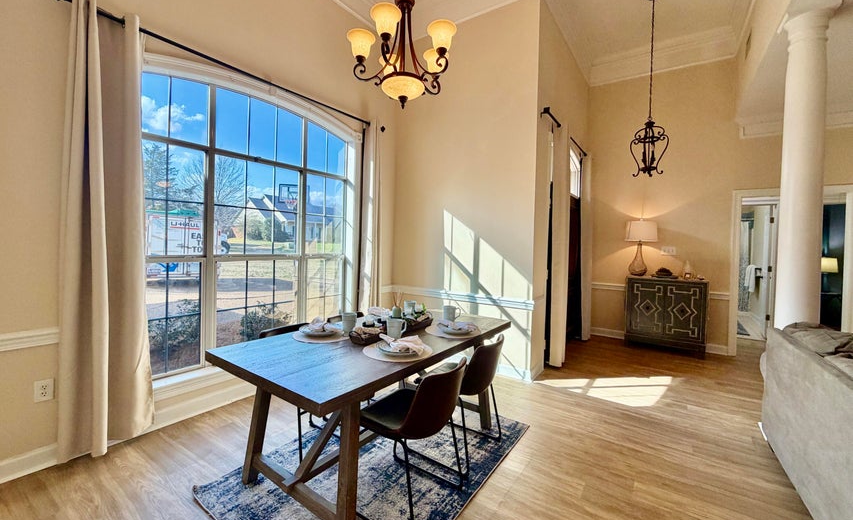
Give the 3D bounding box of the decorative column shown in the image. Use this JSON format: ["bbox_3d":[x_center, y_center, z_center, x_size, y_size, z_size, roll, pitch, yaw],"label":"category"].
[{"bbox_3d":[2.595,-0.178,2.398,0.243,2.943,0.243,2,3,35],"label":"decorative column"}]

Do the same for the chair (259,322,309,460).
[{"bbox_3d":[-0.778,0.840,2.241,0.560,0.779,0.488,2,3,36],"label":"chair"}]

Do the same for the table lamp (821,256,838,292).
[{"bbox_3d":[6.789,0.248,5.900,0.340,0.610,0.340,2,3,35],"label":"table lamp"}]

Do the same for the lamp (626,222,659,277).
[{"bbox_3d":[2.978,-0.154,4.770,0.375,0.772,0.360,2,3,36],"label":"lamp"}]

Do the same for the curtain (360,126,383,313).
[{"bbox_3d":[-0.666,-0.223,4.052,0.142,2.788,0.310,2,3,35],"label":"curtain"}]

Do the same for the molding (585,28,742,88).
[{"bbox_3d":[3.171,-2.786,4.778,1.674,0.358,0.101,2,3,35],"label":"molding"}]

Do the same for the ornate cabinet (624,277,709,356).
[{"bbox_3d":[3.231,0.737,4.683,0.891,0.956,0.338,2,3,35],"label":"ornate cabinet"}]

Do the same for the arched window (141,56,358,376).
[{"bbox_3d":[-1.415,-0.347,3.127,0.150,2.409,2.099,2,3,36],"label":"arched window"}]

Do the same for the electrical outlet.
[{"bbox_3d":[-2.219,0.759,2.005,0.010,0.118,0.074,2,3,36],"label":"electrical outlet"}]

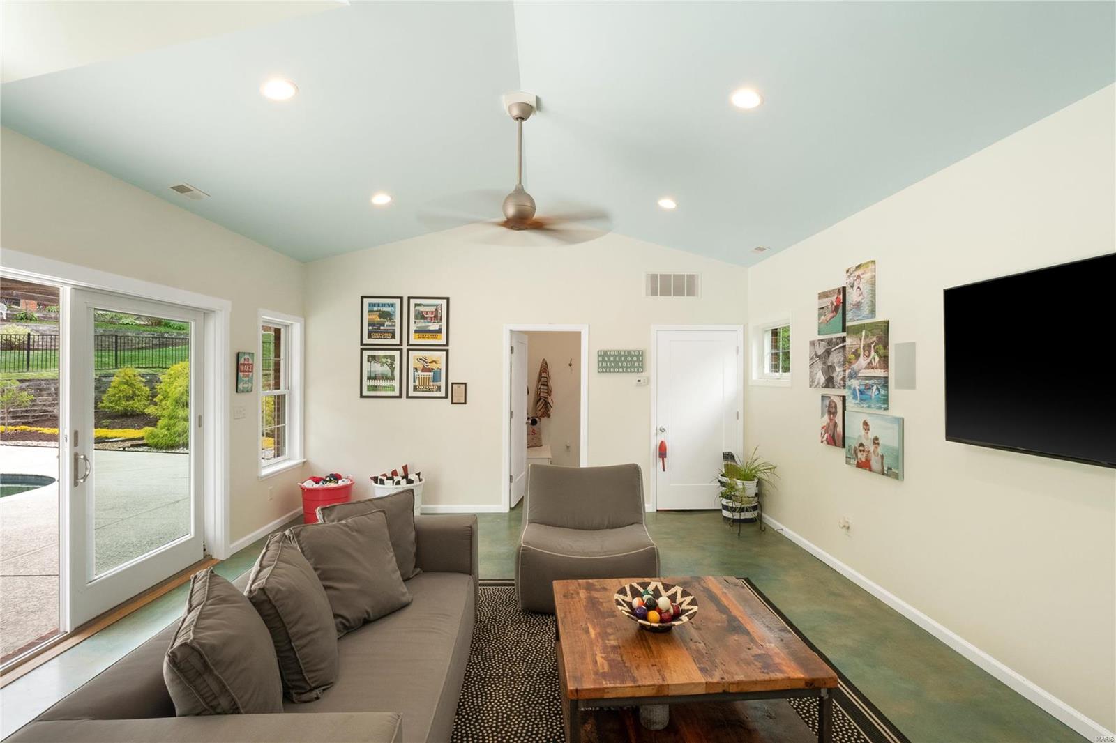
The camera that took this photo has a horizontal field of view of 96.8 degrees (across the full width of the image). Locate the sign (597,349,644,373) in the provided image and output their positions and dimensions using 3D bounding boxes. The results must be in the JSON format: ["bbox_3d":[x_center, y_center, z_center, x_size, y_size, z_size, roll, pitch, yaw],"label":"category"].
[{"bbox_3d":[0.713,-0.110,5.623,0.525,0.262,0.027,0,0,-2],"label":"sign"}]

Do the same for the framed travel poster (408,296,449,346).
[{"bbox_3d":[-1.447,-0.556,5.555,0.460,0.558,0.026,0,0,-2],"label":"framed travel poster"}]

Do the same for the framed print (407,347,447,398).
[{"bbox_3d":[-1.439,0.027,5.488,0.457,0.538,0.025,0,0,-2],"label":"framed print"}]

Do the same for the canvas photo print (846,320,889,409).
[{"bbox_3d":[2.216,-0.042,3.542,0.040,0.610,0.460,0,0,-2],"label":"canvas photo print"}]

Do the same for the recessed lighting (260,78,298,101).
[{"bbox_3d":[-1.474,-1.489,2.620,0.180,0.040,0.180,-13,1,-2],"label":"recessed lighting"}]

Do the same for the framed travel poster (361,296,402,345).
[{"bbox_3d":[-1.934,-0.553,5.469,0.457,0.543,0.025,0,0,-2],"label":"framed travel poster"}]

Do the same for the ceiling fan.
[{"bbox_3d":[-0.256,-1.365,3.308,1.290,0.870,1.290,0,0,-2],"label":"ceiling fan"}]

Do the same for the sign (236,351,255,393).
[{"bbox_3d":[-2.797,0.012,4.423,0.028,0.357,0.228,0,0,-2],"label":"sign"}]

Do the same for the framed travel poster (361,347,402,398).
[{"bbox_3d":[-1.942,0.021,5.469,0.460,0.537,0.025,0,0,-2],"label":"framed travel poster"}]

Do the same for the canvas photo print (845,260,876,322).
[{"bbox_3d":[2.213,-0.577,3.631,0.034,0.405,0.295,0,0,-2],"label":"canvas photo print"}]

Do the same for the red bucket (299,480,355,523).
[{"bbox_3d":[-2.374,1.359,5.108,0.530,0.420,0.500,0,0,-2],"label":"red bucket"}]

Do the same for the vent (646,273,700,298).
[{"bbox_3d":[1.313,-0.981,5.649,0.640,0.295,0.025,0,0,-2],"label":"vent"}]

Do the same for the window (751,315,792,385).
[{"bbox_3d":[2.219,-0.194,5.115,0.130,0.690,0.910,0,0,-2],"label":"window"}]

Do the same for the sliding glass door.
[{"bbox_3d":[-2.916,0.524,3.495,0.055,2.030,1.180,0,0,-2],"label":"sliding glass door"}]

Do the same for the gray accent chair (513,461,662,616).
[{"bbox_3d":[0.216,1.177,3.703,0.930,0.820,0.920,0,0,2],"label":"gray accent chair"}]

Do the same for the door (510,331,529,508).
[{"bbox_3d":[-0.468,0.562,6.107,0.040,2.030,0.810,0,0,8],"label":"door"}]

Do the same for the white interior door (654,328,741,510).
[{"bbox_3d":[1.591,0.557,5.683,0.940,2.040,0.045,0,0,-2],"label":"white interior door"}]

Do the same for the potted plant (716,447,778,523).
[{"bbox_3d":[1.868,1.194,5.165,0.570,0.800,0.540,0,0,-2],"label":"potted plant"}]

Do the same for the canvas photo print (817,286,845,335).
[{"bbox_3d":[2.203,-0.482,3.973,0.040,0.355,0.355,0,0,-2],"label":"canvas photo print"}]

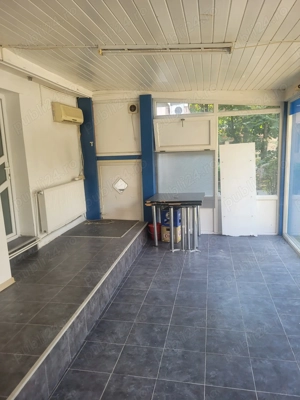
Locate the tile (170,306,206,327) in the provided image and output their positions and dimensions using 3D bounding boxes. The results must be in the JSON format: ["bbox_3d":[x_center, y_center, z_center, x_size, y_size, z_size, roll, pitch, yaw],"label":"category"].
[{"bbox_3d":[0.377,1.128,2.897,0.330,0.010,0.330,0,10,12],"label":"tile"}]

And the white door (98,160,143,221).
[{"bbox_3d":[-0.543,-0.167,5.688,0.853,1.122,0.060,0,10,12],"label":"white door"}]

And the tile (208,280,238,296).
[{"bbox_3d":[0.837,1.016,3.466,0.330,0.015,0.330,0,10,12],"label":"tile"}]

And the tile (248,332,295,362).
[{"bbox_3d":[0.963,1.185,2.441,0.330,0.010,0.330,0,10,12],"label":"tile"}]

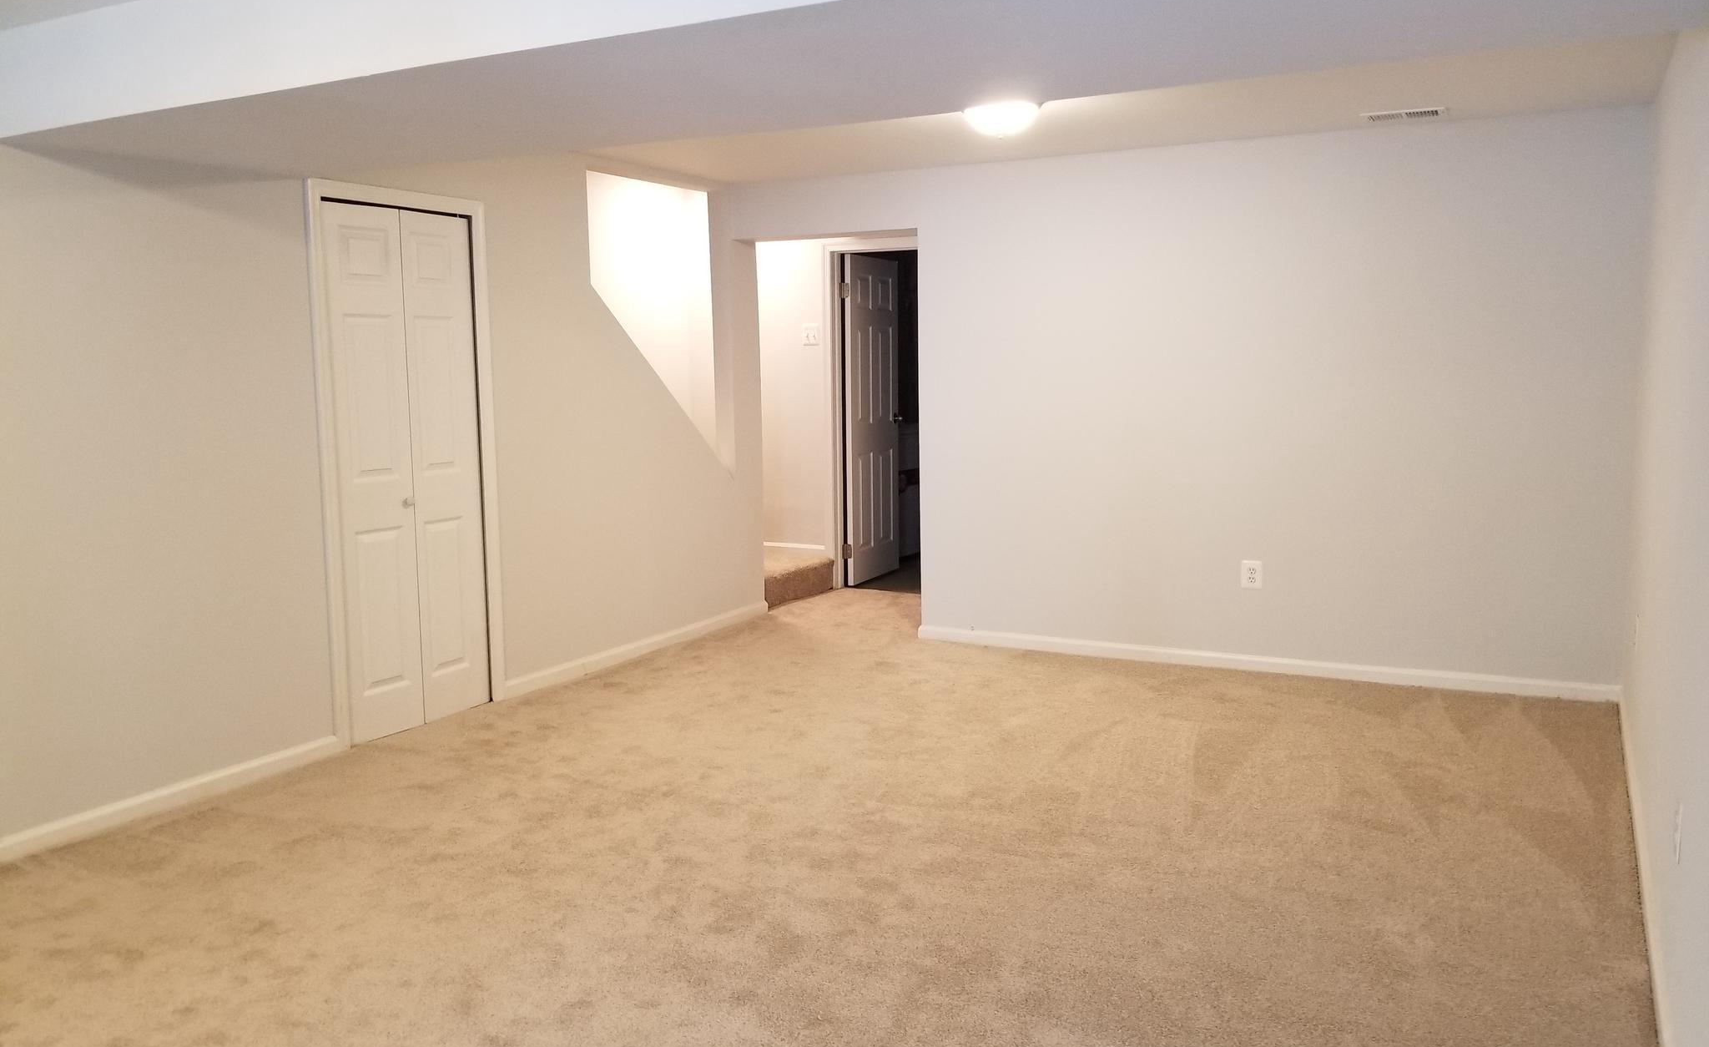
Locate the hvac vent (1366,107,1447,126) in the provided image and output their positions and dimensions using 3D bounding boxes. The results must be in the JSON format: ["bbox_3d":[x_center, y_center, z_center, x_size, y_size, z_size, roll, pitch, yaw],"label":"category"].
[{"bbox_3d":[2.195,-1.625,5.128,0.305,0.015,0.200,3,8,27],"label":"hvac vent"}]

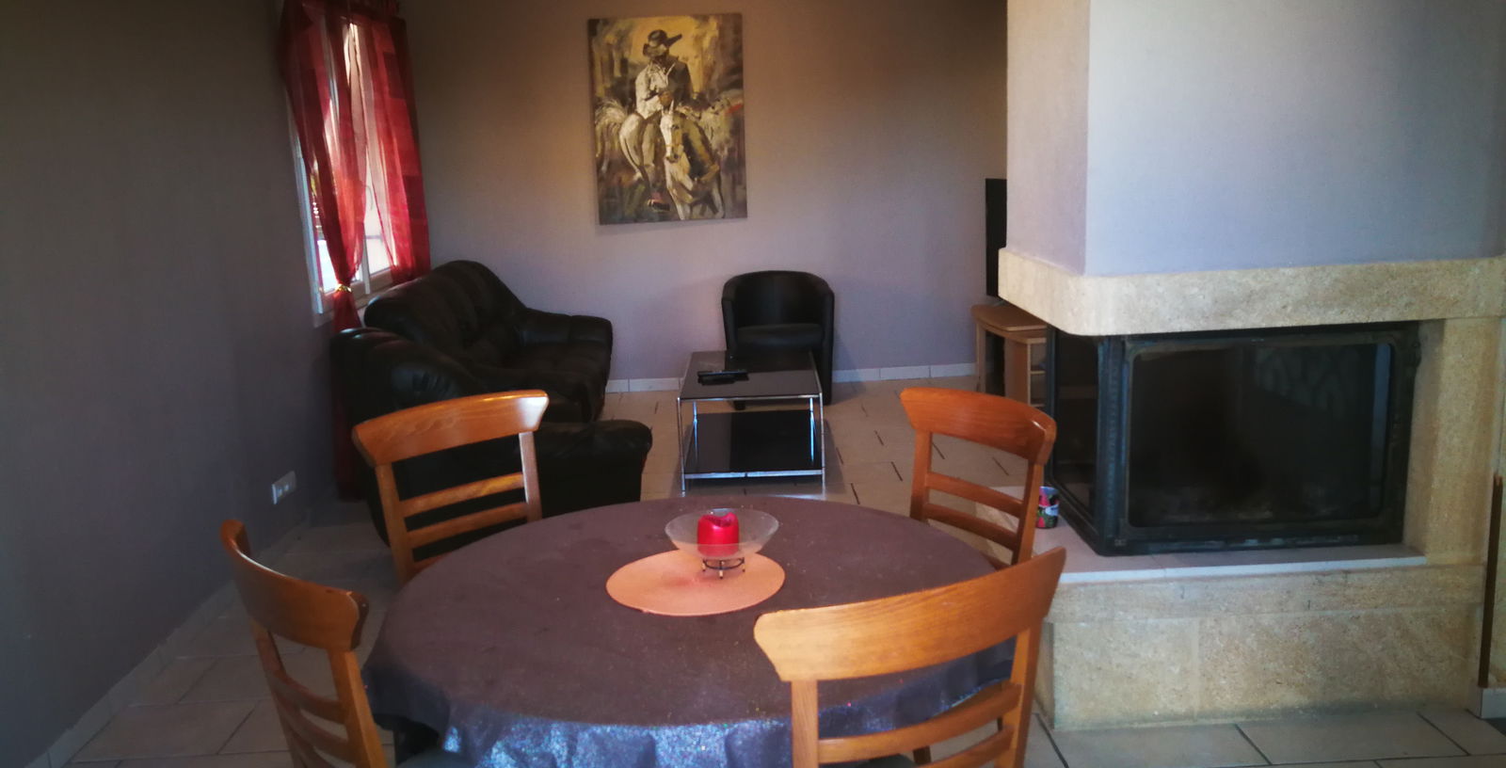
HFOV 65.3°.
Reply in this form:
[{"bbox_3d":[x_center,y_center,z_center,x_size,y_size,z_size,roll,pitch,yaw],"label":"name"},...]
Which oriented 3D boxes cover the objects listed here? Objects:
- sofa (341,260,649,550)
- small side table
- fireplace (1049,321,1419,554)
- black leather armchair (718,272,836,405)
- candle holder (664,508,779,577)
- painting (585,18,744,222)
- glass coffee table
[{"bbox_3d":[-1.240,-0.052,5.766,1.250,0.920,2.500,-3,12,-1],"label":"sofa"},{"bbox_3d":[1.531,-0.151,6.658,0.480,0.450,1.000,-2,12,-1],"label":"small side table"},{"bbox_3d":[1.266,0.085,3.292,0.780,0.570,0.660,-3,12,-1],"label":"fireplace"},{"bbox_3d":[0.143,-0.271,6.816,0.640,0.720,0.580,-3,12,-5],"label":"black leather armchair"},{"bbox_3d":[-0.054,0.292,2.065,0.200,0.084,0.200,-2,12,-1],"label":"candle holder"},{"bbox_3d":[-0.500,-1.581,7.052,0.900,1.200,0.030,-3,12,-1],"label":"painting"},{"bbox_3d":[-0.004,0.166,5.419,0.600,0.455,1.050,-2,12,2],"label":"glass coffee table"}]

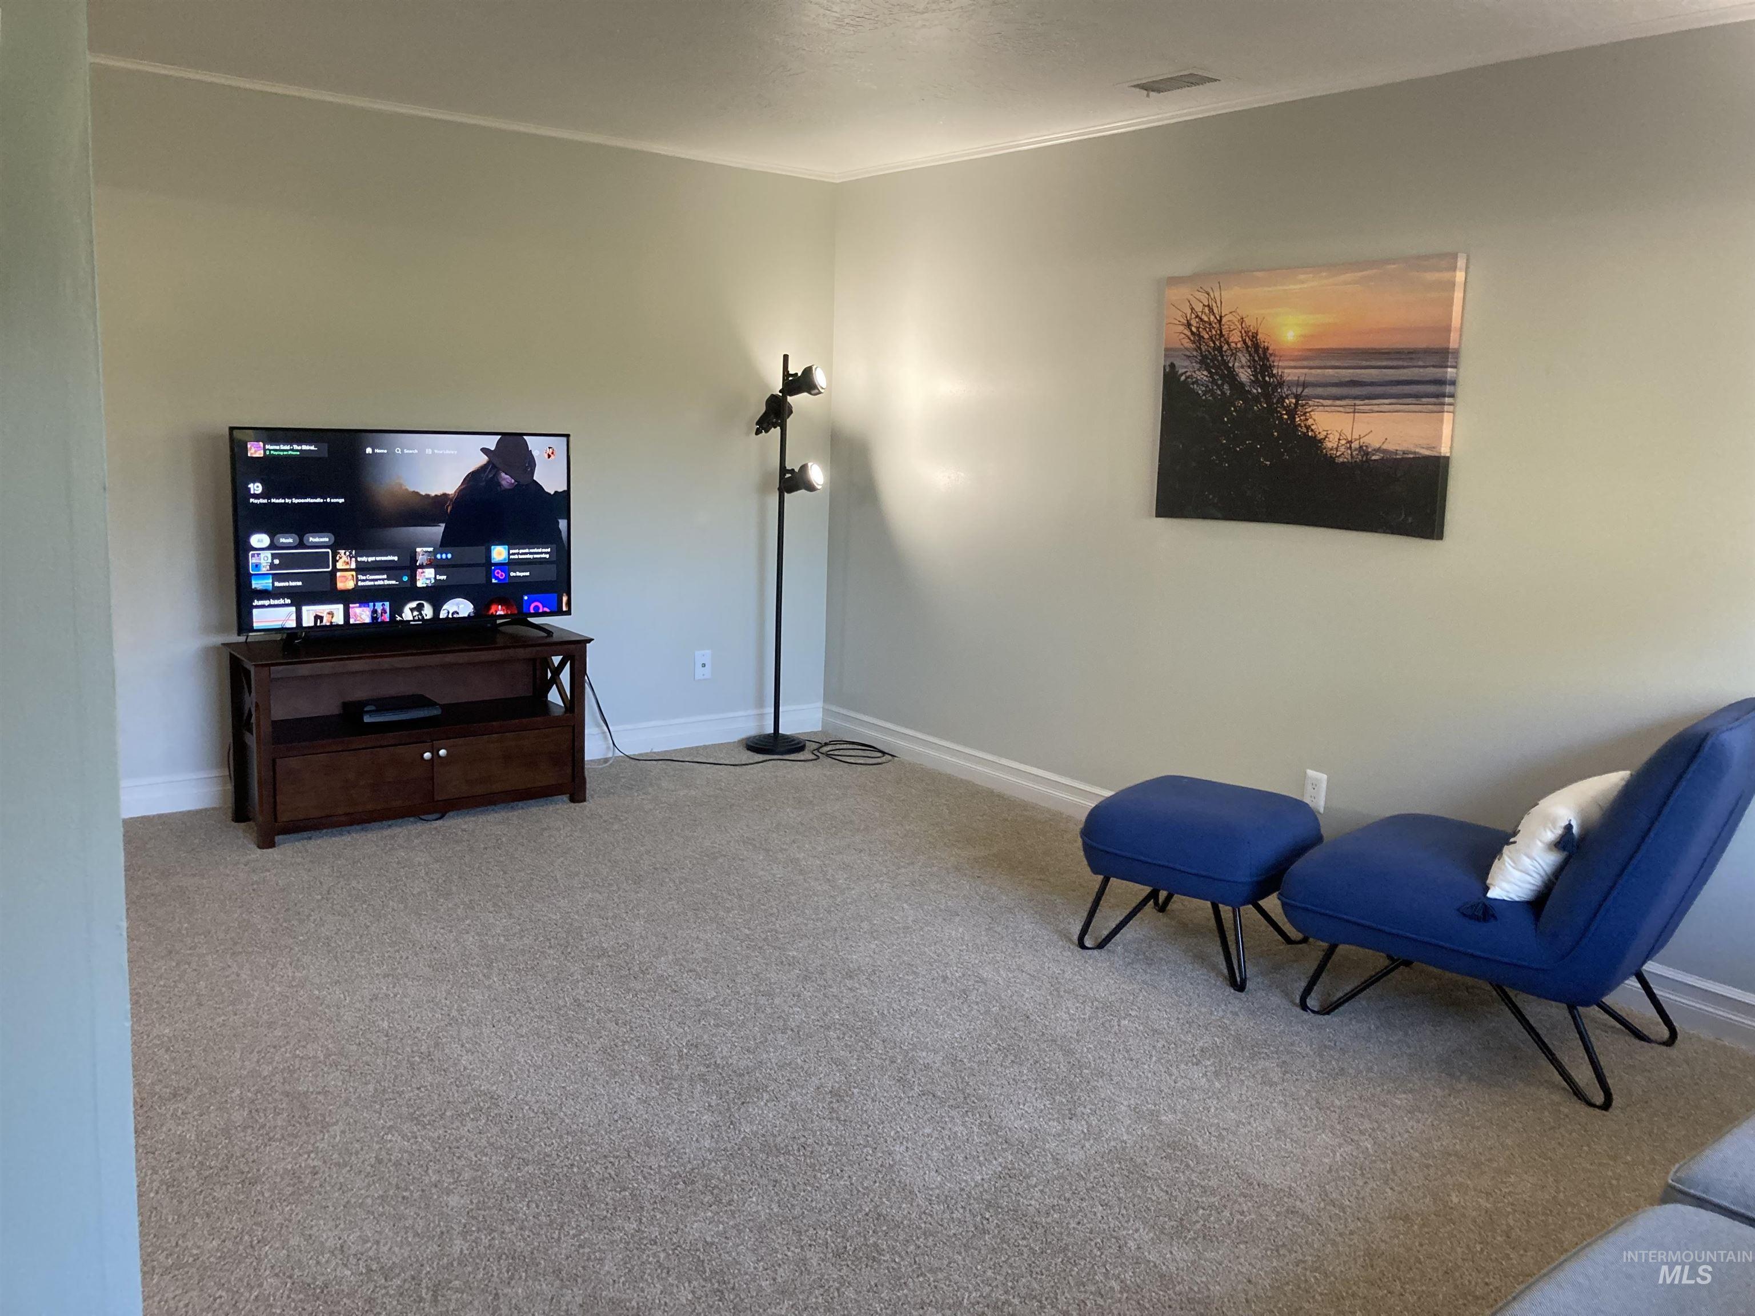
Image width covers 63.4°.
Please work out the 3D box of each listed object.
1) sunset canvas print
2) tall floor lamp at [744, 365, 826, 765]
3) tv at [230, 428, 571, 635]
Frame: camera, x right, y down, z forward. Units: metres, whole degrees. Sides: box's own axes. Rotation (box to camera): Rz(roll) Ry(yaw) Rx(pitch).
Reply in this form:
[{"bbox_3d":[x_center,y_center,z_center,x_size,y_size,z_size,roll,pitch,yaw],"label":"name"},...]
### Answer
[{"bbox_3d":[1.249,-0.774,4.243,0.040,0.763,1.011,-5,11,-37],"label":"sunset canvas print"},{"bbox_3d":[-0.376,-0.423,5.883,0.288,1.643,0.258,7,11,25],"label":"tall floor lamp"},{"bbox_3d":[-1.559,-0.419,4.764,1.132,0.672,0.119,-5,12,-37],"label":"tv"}]

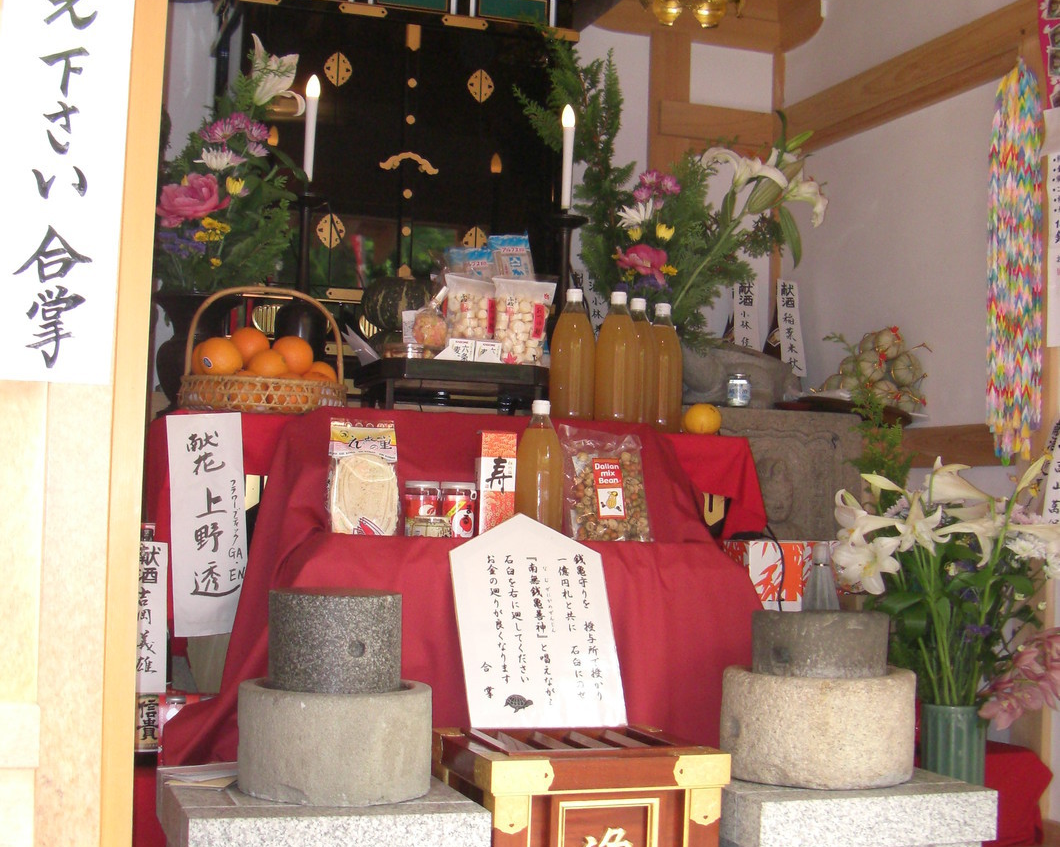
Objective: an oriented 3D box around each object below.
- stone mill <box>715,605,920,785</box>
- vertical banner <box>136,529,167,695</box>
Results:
[{"bbox_3d":[0.539,0.500,2.881,0.356,0.292,0.356,2,-3,0],"label":"stone mill"},{"bbox_3d":[-0.715,0.363,2.920,0.068,0.300,0.012,3,-3,-20],"label":"vertical banner"}]

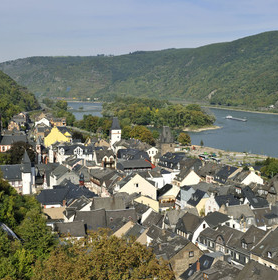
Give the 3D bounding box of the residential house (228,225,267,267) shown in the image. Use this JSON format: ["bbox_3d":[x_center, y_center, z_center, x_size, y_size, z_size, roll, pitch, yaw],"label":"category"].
[{"bbox_3d":[28.600,26.630,124.880,11.000,12.000,7.200,-3,6,-30],"label":"residential house"}]

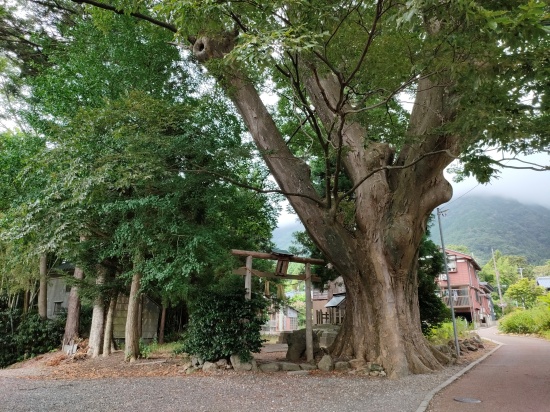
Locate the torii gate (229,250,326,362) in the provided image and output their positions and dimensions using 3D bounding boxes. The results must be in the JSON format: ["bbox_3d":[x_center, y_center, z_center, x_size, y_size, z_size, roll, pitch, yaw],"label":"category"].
[{"bbox_3d":[0.228,3.053,13.095,3.750,3.421,0.500,12,-18,-40],"label":"torii gate"}]

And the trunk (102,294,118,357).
[{"bbox_3d":[-5.454,3.958,14.266,0.280,1.988,0.280,0,-14,0],"label":"trunk"}]

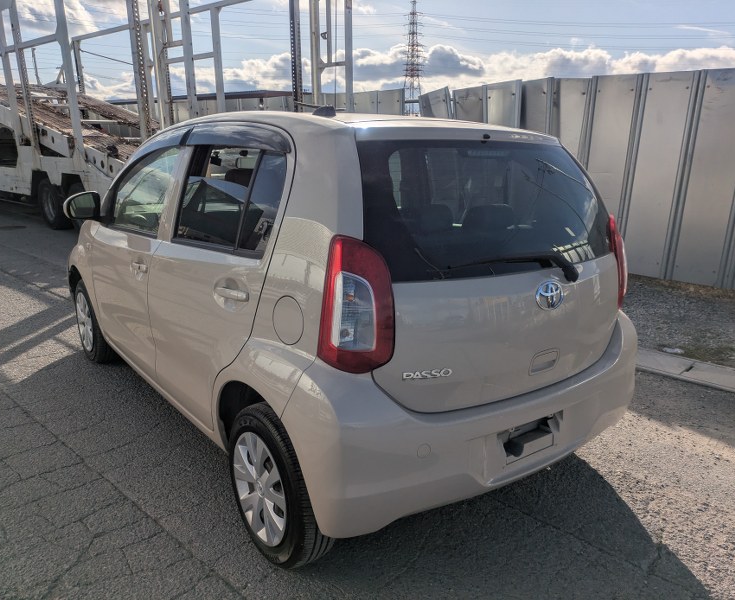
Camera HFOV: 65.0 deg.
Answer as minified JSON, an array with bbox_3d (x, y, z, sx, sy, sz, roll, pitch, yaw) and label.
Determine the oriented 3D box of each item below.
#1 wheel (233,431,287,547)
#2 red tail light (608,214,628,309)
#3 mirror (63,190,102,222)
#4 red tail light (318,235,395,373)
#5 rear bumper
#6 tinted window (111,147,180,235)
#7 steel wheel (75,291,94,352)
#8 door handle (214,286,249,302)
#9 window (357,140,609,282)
[{"bbox_3d":[-0.317,0.611,1.918,0.115,0.380,0.380,-9,17,-36],"label":"wheel"},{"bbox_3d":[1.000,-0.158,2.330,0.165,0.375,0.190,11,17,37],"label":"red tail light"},{"bbox_3d":[-1.479,-0.493,3.006,0.200,0.150,0.110,-9,17,-36],"label":"mirror"},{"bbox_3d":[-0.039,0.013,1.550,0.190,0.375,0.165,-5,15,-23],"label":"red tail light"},{"bbox_3d":[0.489,0.338,2.018,1.630,0.540,0.310,-9,17,-36],"label":"rear bumper"},{"bbox_3d":[-1.079,-0.541,2.765,0.060,0.410,0.750,12,4,-40],"label":"tinted window"},{"bbox_3d":[-1.803,0.135,3.794,0.115,0.380,0.380,-9,17,-36],"label":"steel wheel"},{"bbox_3d":[-0.420,-0.020,1.770,0.048,0.042,0.210,-9,17,-36],"label":"door handle"},{"bbox_3d":[0.460,-0.322,1.913,1.130,0.450,0.130,-9,-13,-36],"label":"window"}]

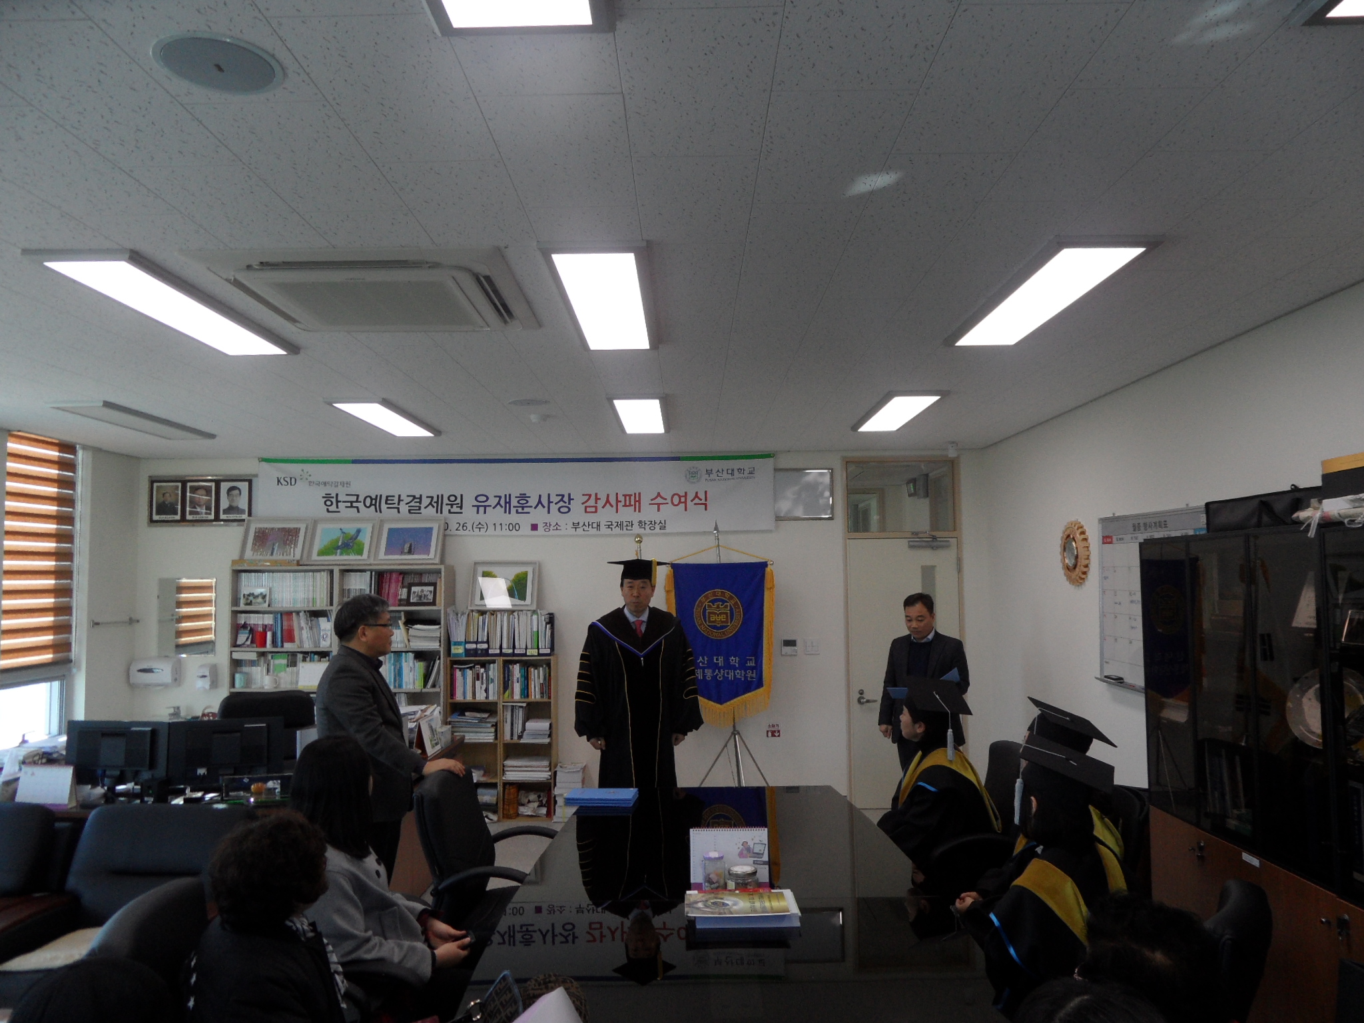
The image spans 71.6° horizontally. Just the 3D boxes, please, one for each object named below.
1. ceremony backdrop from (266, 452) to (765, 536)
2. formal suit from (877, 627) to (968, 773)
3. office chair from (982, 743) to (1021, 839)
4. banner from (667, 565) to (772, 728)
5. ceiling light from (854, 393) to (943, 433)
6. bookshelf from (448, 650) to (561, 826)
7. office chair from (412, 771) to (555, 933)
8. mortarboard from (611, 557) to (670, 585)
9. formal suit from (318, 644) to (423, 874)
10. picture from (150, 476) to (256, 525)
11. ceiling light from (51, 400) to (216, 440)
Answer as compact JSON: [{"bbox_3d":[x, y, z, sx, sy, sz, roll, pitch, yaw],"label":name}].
[{"bbox_3d":[-1.286,-0.131,7.261,3.962,0.610,0.030,-1,-4,0],"label":"ceremony backdrop"},{"bbox_3d":[1.451,1.379,5.651,0.510,1.330,0.340,-3,-5,27],"label":"formal suit"},{"bbox_3d":[1.332,1.532,4.137,0.650,0.970,0.620,-1,-4,3],"label":"office chair"},{"bbox_3d":[0.275,0.952,6.796,0.773,1.174,0.060,-1,-4,0],"label":"banner"},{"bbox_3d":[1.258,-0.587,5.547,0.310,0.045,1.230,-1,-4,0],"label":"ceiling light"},{"bbox_3d":[-1.311,1.666,7.008,0.759,1.188,0.290,-1,-4,0],"label":"bookshelf"},{"bbox_3d":[-0.681,1.535,3.723,0.620,0.950,0.610,-1,-4,10],"label":"office chair"},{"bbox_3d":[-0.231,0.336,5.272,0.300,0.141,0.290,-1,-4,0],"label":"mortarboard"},{"bbox_3d":[-1.302,1.250,4.031,0.420,1.360,0.510,0,-4,-2],"label":"formal suit"},{"bbox_3d":[-3.689,-0.086,7.280,0.836,0.387,0.035,-1,-4,0],"label":"picture"},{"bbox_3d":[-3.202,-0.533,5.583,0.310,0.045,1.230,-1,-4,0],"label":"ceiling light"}]

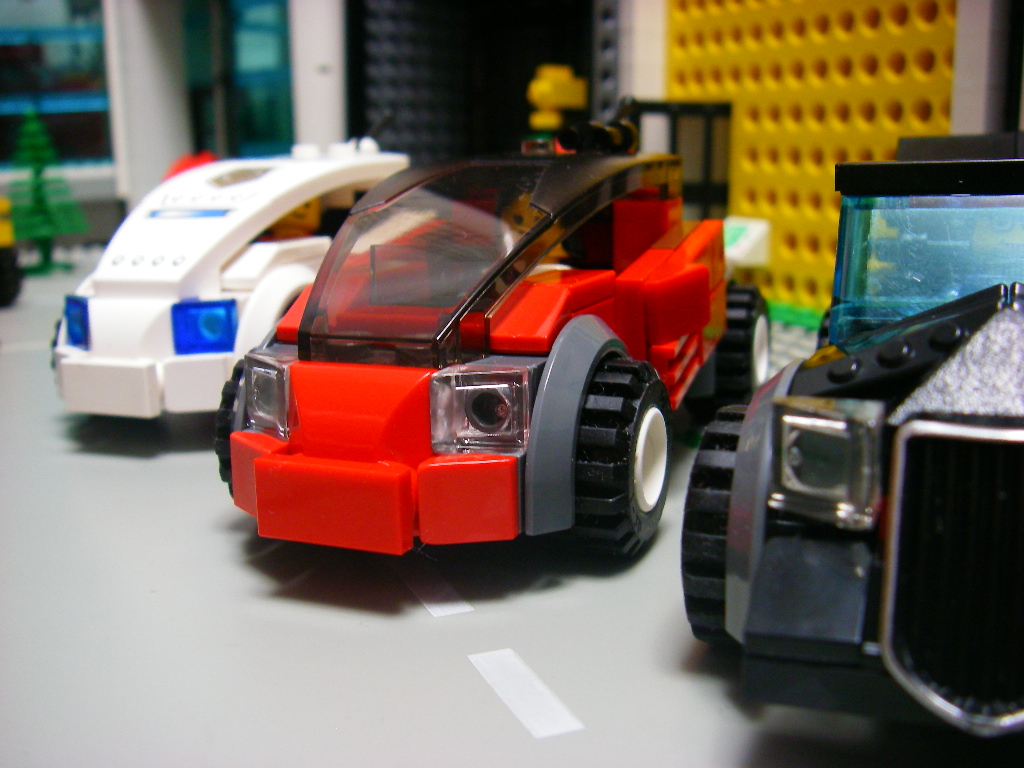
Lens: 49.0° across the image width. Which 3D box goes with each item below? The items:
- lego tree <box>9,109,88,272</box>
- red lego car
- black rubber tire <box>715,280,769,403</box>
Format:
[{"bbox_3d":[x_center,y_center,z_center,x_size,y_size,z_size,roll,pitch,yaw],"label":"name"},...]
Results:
[{"bbox_3d":[-0.193,-0.080,0.458,0.034,0.064,0.034,-1,12,0],"label":"lego tree"},{"bbox_3d":[0.002,-0.011,0.152,0.050,0.045,0.106,4,13,22],"label":"red lego car"},{"bbox_3d":[0.034,-0.005,0.181,0.012,0.021,0.021,4,13,22],"label":"black rubber tire"}]

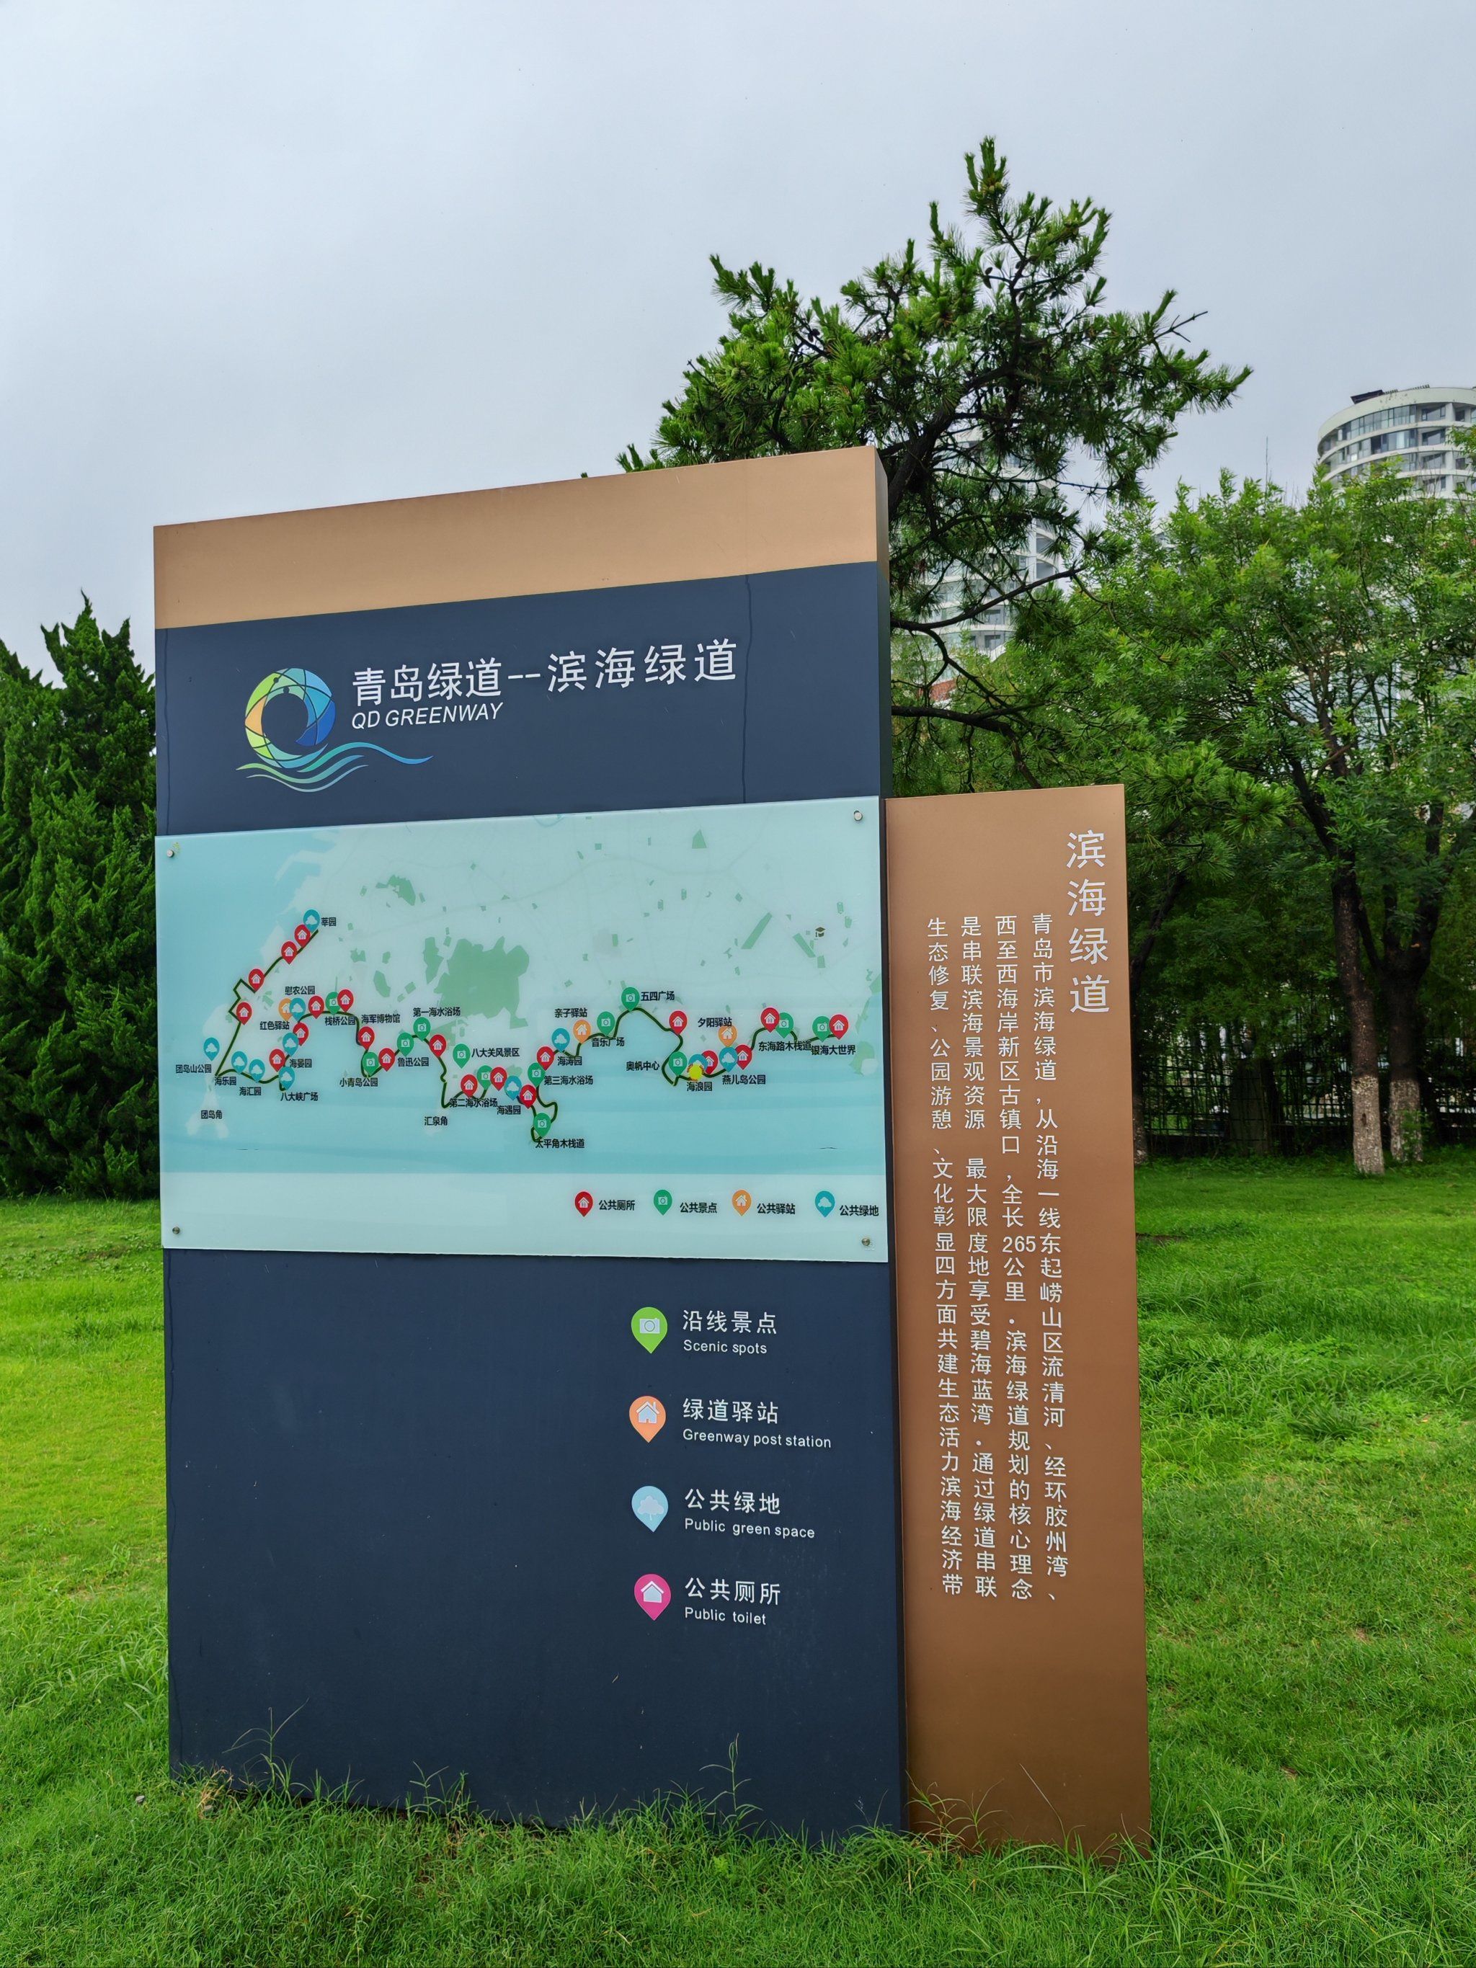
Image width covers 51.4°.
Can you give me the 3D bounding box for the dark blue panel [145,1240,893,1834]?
[{"bbox_3d":[-0.409,1.011,2.914,1.450,1.012,0.129,-1,-1,14],"label":"dark blue panel"}]

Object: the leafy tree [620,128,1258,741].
[{"bbox_3d":[1.118,-1.680,9.029,3.900,6.585,3.700,-1,-1,0],"label":"leafy tree"}]

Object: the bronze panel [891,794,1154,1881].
[{"bbox_3d":[0.497,0.578,2.729,0.416,1.829,0.084,-1,-1,14],"label":"bronze panel"}]

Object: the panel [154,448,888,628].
[{"bbox_3d":[-0.443,-0.826,2.946,1.450,0.206,0.129,-1,-1,14],"label":"panel"}]

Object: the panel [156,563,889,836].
[{"bbox_3d":[-0.437,-0.515,2.940,1.450,0.417,0.129,-1,-1,14],"label":"panel"}]

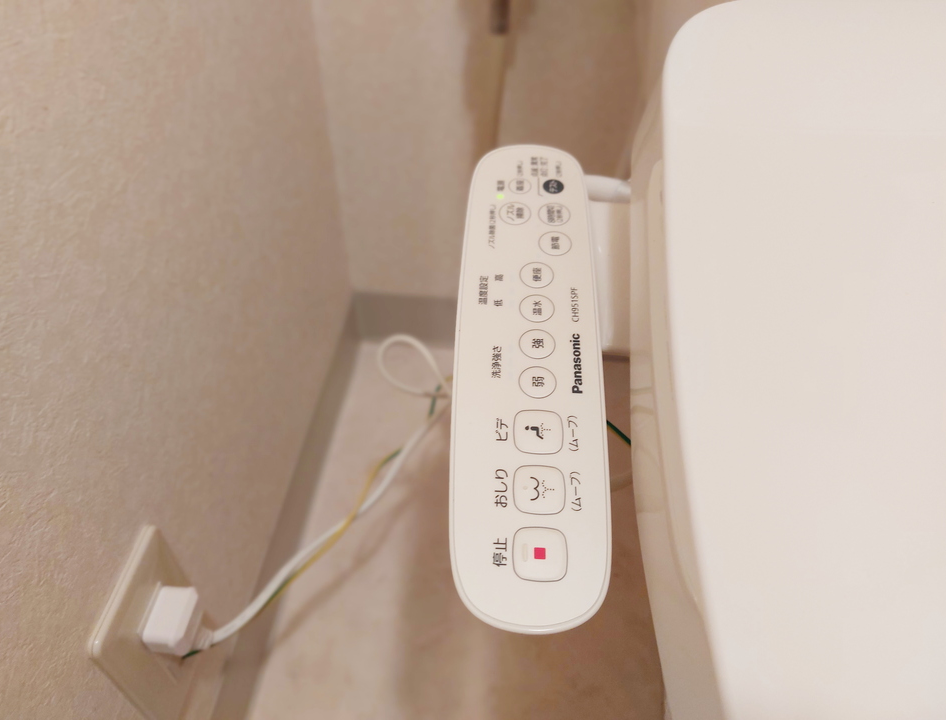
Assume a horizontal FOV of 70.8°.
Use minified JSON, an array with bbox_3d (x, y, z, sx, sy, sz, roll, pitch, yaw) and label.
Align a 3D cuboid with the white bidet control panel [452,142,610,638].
[{"bbox_3d":[0.028,-0.007,0.347,0.072,0.026,0.285,1,57,2],"label":"white bidet control panel"}]

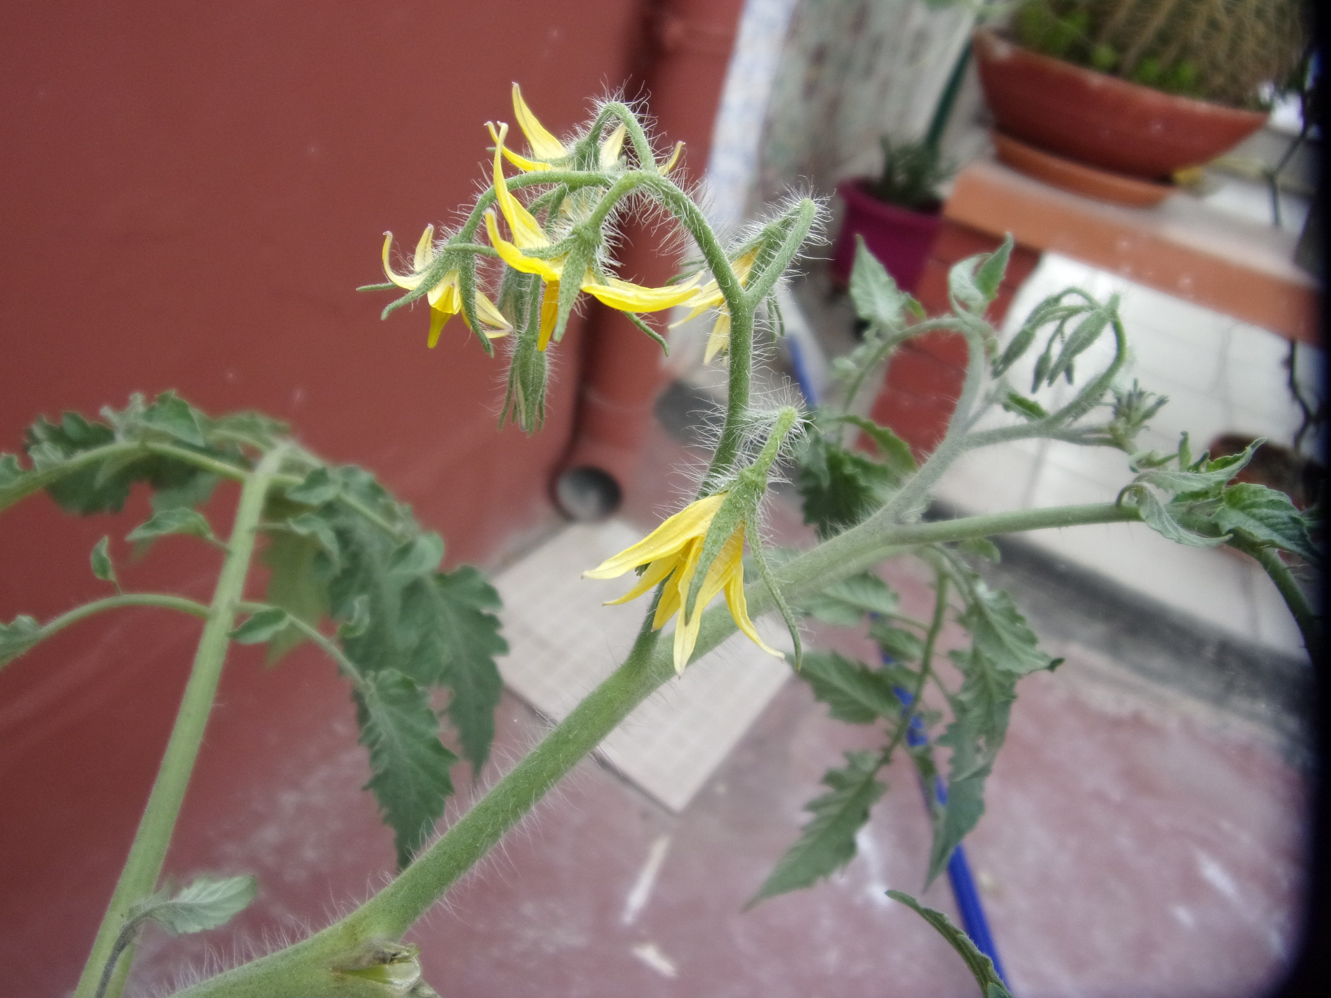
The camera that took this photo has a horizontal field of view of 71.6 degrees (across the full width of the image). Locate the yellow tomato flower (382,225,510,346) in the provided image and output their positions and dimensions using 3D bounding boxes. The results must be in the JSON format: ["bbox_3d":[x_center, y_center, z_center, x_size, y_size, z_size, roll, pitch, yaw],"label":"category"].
[{"bbox_3d":[-0.025,-0.024,0.104,0.014,0.012,0.013,25,26,20],"label":"yellow tomato flower"}]

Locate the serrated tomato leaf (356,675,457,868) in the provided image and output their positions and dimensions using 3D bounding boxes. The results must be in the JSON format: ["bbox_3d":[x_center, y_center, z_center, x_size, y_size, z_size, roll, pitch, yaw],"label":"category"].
[{"bbox_3d":[-0.047,0.050,0.168,0.018,0.036,0.009,-7,12,-17],"label":"serrated tomato leaf"}]

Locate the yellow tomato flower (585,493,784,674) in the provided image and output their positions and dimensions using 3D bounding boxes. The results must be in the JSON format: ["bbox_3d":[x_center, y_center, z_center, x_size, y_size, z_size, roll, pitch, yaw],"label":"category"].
[{"bbox_3d":[0.002,0.009,0.101,0.021,0.018,0.017,32,21,14],"label":"yellow tomato flower"}]

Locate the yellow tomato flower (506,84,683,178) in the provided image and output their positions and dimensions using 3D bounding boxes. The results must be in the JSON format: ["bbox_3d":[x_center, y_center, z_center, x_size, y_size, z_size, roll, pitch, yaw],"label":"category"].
[{"bbox_3d":[-0.009,-0.044,0.113,0.022,0.013,0.019,19,30,11],"label":"yellow tomato flower"}]

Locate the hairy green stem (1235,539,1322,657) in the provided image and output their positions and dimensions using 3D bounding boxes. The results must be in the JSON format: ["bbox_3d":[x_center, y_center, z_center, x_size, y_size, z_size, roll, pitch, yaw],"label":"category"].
[{"bbox_3d":[0.098,0.016,0.146,0.005,0.022,0.005,-30,6,0],"label":"hairy green stem"}]

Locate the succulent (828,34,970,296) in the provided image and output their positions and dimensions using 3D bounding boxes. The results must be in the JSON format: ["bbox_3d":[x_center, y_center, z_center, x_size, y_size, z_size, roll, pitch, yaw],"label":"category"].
[{"bbox_3d":[0.430,-0.612,1.700,0.225,0.400,0.215,13,29,0],"label":"succulent"}]

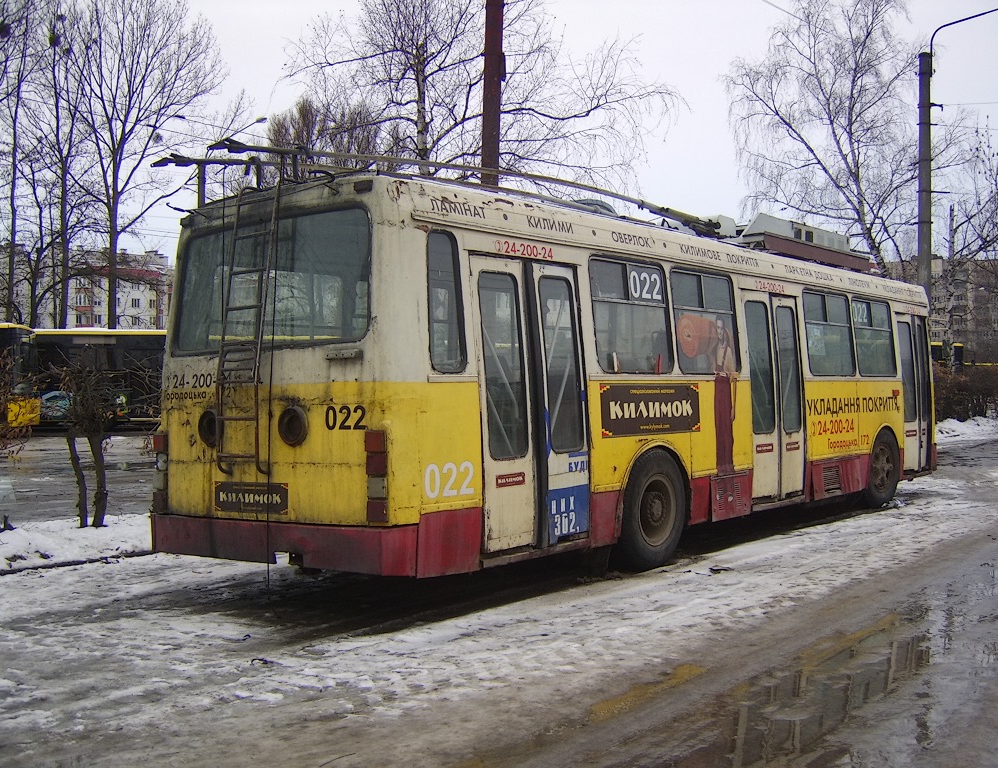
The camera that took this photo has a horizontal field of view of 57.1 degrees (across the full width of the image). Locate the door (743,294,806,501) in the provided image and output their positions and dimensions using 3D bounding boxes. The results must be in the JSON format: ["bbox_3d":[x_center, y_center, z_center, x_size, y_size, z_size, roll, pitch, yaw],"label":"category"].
[{"bbox_3d":[2.880,0.130,9.550,0.100,2.150,1.200,-3,-2,43],"label":"door"}]

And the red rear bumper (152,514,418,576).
[{"bbox_3d":[-1.600,1.140,6.550,2.450,0.310,0.300,-2,-1,34],"label":"red rear bumper"}]

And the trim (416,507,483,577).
[{"bbox_3d":[-0.330,1.070,6.220,0.070,0.430,0.580,-2,-2,43],"label":"trim"}]

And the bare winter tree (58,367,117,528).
[{"bbox_3d":[-4.630,0.680,10.350,0.640,1.820,0.600,0,0,-24],"label":"bare winter tree"}]

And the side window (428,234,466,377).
[{"bbox_3d":[-0.360,-0.550,6.240,0.060,0.950,0.330,-6,-4,43],"label":"side window"}]

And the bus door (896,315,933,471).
[{"bbox_3d":[5.700,0.130,12.550,0.100,2.120,1.200,-3,-2,43],"label":"bus door"}]

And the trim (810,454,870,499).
[{"bbox_3d":[4.000,1.070,10.750,0.070,0.430,1.650,-2,-2,43],"label":"trim"}]

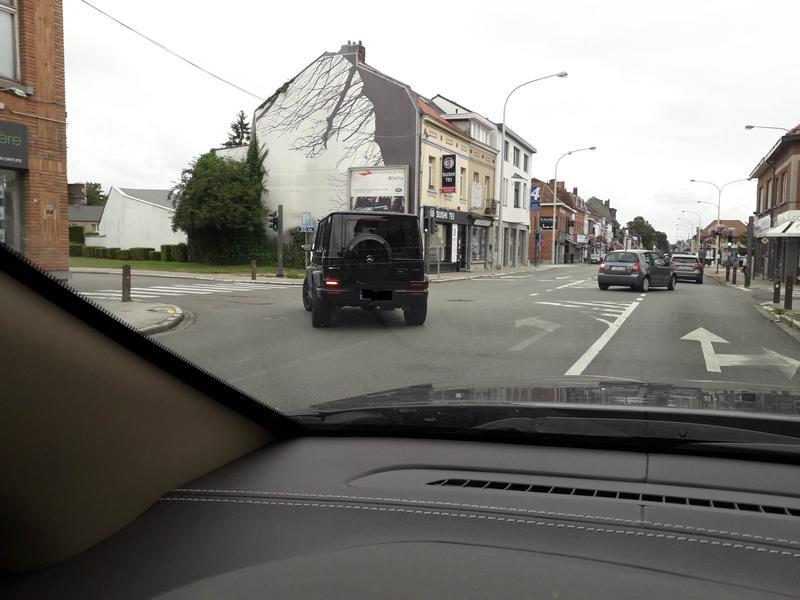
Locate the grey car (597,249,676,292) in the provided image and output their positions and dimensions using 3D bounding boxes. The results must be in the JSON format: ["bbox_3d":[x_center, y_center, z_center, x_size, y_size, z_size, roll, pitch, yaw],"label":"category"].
[{"bbox_3d":[9.011,-1.109,23.316,3.680,1.470,1.680,-4,7,-44],"label":"grey car"}]

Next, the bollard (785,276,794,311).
[{"bbox_3d":[9.136,-0.161,14.618,0.165,0.784,0.165,1,5,0],"label":"bollard"}]

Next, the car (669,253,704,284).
[{"bbox_3d":[15.182,-1.716,33.179,1.800,1.560,4.300,3,5,24],"label":"car"}]

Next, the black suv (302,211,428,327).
[{"bbox_3d":[-0.792,-0.623,12.284,2.000,1.970,4.800,0,5,-11],"label":"black suv"}]

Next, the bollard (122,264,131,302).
[{"bbox_3d":[-6.111,-0.367,13.907,0.165,0.813,0.165,1,5,0],"label":"bollard"}]

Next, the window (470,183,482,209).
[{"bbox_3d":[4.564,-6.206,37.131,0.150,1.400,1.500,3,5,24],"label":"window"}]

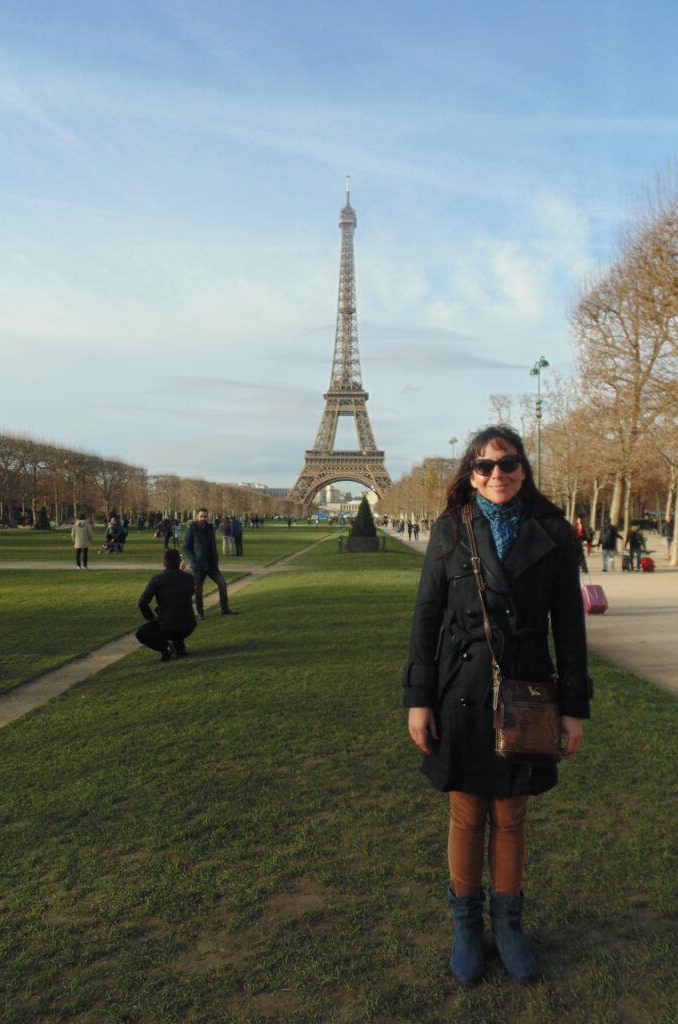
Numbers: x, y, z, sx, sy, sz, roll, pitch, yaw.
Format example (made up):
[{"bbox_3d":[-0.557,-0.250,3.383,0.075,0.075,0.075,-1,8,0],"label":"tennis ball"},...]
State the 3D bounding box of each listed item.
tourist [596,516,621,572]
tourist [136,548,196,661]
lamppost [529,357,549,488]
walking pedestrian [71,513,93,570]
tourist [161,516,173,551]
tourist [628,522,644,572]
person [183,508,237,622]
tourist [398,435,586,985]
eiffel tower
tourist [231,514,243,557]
[{"bbox_3d":[8.537,1.030,25.300,0.720,1.742,0.500,0,-1,0],"label":"tourist"},{"bbox_3d":[-1.836,0.976,8.500,0.650,1.165,0.750,0,-1,-6],"label":"tourist"},{"bbox_3d":[11.547,-3.427,46.000,1.100,11.058,0.600,0,-1,0],"label":"lamppost"},{"bbox_3d":[-7.707,0.901,24.000,0.580,1.683,0.380,0,-1,0],"label":"walking pedestrian"},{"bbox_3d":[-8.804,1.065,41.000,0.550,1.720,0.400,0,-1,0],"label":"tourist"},{"bbox_3d":[9.392,1.125,25.300,0.520,1.552,0.400,0,-1,3],"label":"tourist"},{"bbox_3d":[-2.058,0.810,12.500,0.780,1.714,0.520,1,-1,-24],"label":"person"},{"bbox_3d":[0.485,0.578,2.460,0.580,1.694,0.400,0,-1,12],"label":"tourist"},{"bbox_3d":[7.800,-151.500,750.000,125.000,326.000,125.000,0,-1,2],"label":"eiffel tower"},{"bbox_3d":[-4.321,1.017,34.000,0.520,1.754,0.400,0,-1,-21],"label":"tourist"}]

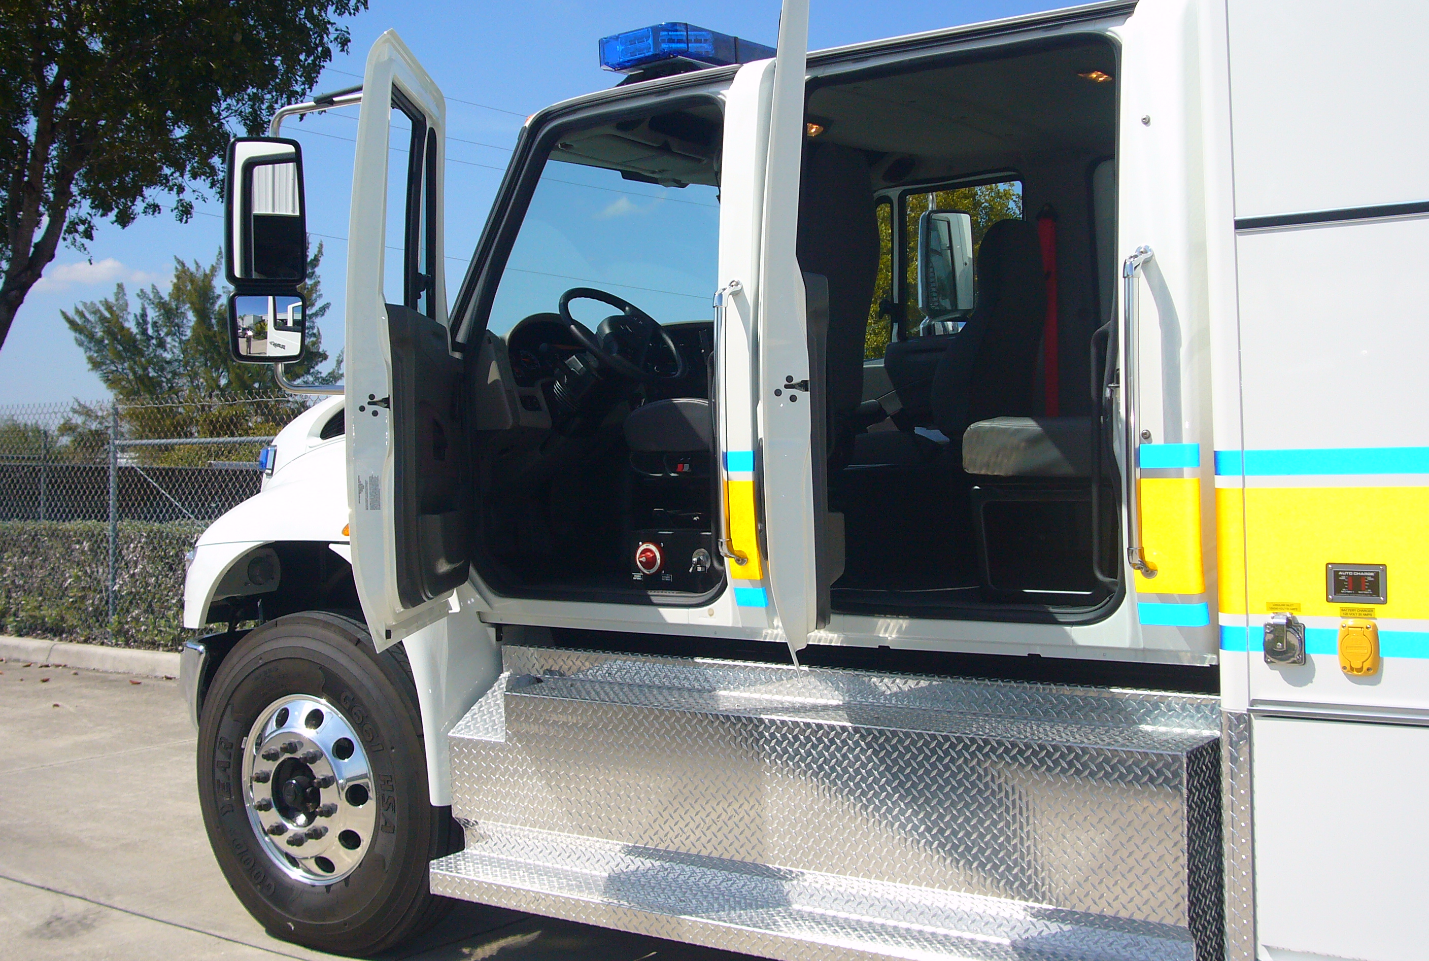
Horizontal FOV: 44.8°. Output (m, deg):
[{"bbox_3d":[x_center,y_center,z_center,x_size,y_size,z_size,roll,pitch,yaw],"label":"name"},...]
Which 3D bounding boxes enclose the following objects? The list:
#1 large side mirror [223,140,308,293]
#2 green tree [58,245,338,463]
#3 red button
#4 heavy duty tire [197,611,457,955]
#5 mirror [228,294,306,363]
[{"bbox_3d":[-1.283,-0.765,4.970,0.225,0.425,0.120,-3,3,-24],"label":"large side mirror"},{"bbox_3d":[-8.785,-1.738,29.500,4.600,4.700,4.300,-3,3,-17],"label":"green tree"},{"bbox_3d":[-0.185,0.222,4.960,0.092,0.092,0.050,-1,3,36],"label":"red button"},{"bbox_3d":[-1.200,0.944,5.480,1.065,1.065,0.290,-1,3,35],"label":"heavy duty tire"},{"bbox_3d":[-1.278,-0.434,4.960,0.213,0.187,0.110,-3,3,-24],"label":"mirror"}]

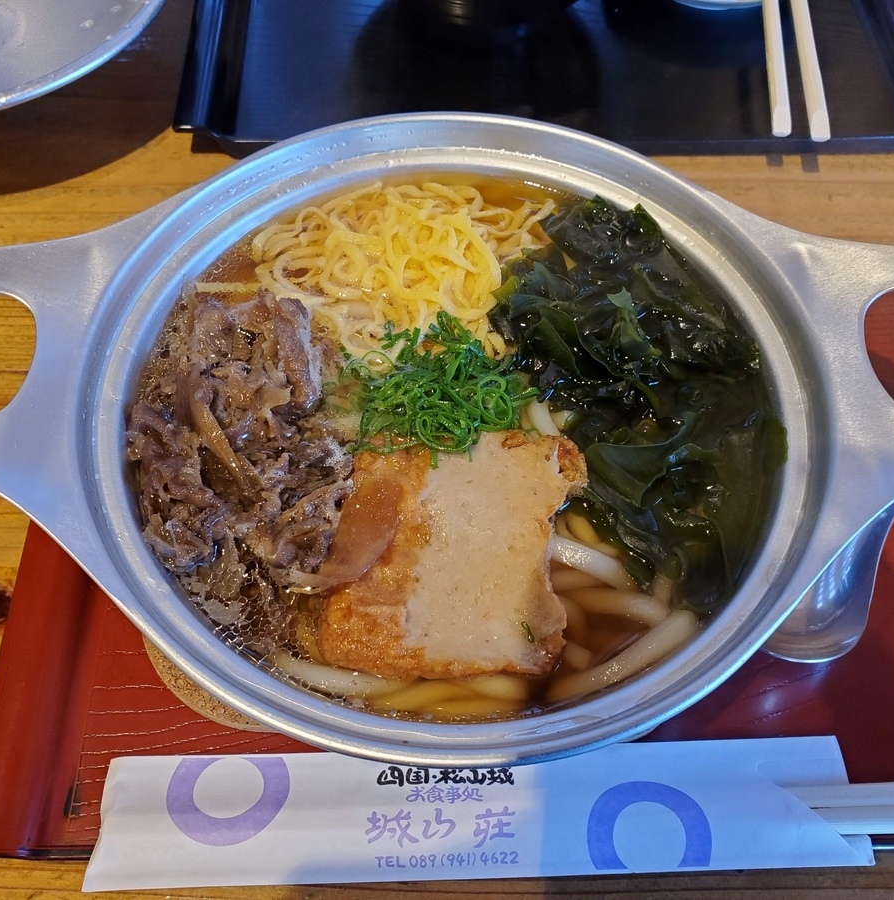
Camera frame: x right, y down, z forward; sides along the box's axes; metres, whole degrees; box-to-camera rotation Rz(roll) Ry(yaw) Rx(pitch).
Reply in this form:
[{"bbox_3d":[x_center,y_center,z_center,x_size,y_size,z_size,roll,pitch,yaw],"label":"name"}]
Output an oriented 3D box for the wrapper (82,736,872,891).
[{"bbox_3d":[0.008,0.096,0.241,0.205,0.007,0.033,-1,60,-1],"label":"wrapper"}]

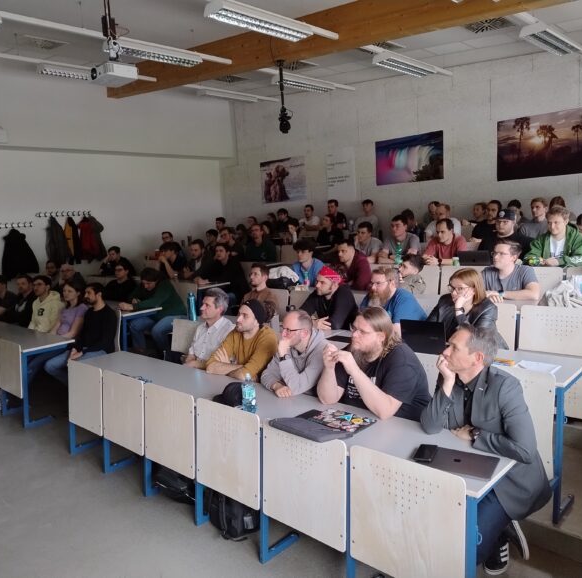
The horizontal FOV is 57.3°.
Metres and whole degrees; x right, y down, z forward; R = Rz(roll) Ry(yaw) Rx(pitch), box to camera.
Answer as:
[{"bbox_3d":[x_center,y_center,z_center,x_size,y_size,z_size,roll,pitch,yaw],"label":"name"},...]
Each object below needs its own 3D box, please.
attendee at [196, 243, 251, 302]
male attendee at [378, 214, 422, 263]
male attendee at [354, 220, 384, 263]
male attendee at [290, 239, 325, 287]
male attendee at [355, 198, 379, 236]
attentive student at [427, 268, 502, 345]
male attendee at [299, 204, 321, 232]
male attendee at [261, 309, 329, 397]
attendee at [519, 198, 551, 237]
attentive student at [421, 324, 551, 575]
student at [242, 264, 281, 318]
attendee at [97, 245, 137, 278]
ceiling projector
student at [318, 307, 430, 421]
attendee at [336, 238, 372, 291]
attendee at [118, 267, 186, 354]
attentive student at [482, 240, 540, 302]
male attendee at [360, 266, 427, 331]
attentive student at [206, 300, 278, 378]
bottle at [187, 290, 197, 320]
[{"bbox_3d":[-0.921,0.038,6.915,0.780,1.220,0.520,-9,10,-36],"label":"attendee"},{"bbox_3d":[1.266,-0.188,6.221,0.760,1.280,0.540,-10,10,-38],"label":"male attendee"},{"bbox_3d":[0.921,-0.192,6.565,0.700,1.267,0.480,-8,9,-38],"label":"male attendee"},{"bbox_3d":[0.199,0.085,6.137,0.525,1.267,0.772,4,10,43],"label":"male attendee"},{"bbox_3d":[1.265,-0.817,8.718,0.480,1.250,0.720,4,11,43],"label":"male attendee"},{"bbox_3d":[1.181,0.489,3.626,0.700,1.262,0.500,-7,8,-32],"label":"attentive student"},{"bbox_3d":[0.352,-0.930,10.210,0.525,1.287,0.772,4,10,43],"label":"male attendee"},{"bbox_3d":[0.069,0.775,3.240,0.780,1.230,0.540,-9,9,-34],"label":"male attendee"},{"bbox_3d":[2.905,-0.429,6.386,0.525,1.287,0.772,4,10,43],"label":"attendee"},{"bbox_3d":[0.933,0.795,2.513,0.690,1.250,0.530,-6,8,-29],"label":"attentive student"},{"bbox_3d":[-0.318,0.402,5.002,0.750,1.240,0.500,-9,10,-36],"label":"student"},{"bbox_3d":[-2.764,-0.074,8.637,0.700,1.224,0.500,-8,9,-38],"label":"attendee"},{"bbox_3d":[-1.519,-1.821,4.553,0.322,0.089,0.272,4,9,43],"label":"ceiling projector"},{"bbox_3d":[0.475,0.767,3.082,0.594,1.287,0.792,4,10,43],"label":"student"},{"bbox_3d":[0.626,0.111,5.739,0.525,1.267,0.772,4,10,43],"label":"attendee"},{"bbox_3d":[-1.565,0.357,6.172,0.800,1.170,0.520,-9,10,-36],"label":"attendee"},{"bbox_3d":[1.890,0.203,4.573,0.525,1.238,0.772,4,10,43],"label":"attentive student"},{"bbox_3d":[0.757,0.457,4.219,0.554,1.267,0.772,4,10,43],"label":"male attendee"},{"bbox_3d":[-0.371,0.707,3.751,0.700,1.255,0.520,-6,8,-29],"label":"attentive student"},{"bbox_3d":[-0.938,0.162,5.129,0.070,0.274,0.070,4,9,43],"label":"bottle"}]

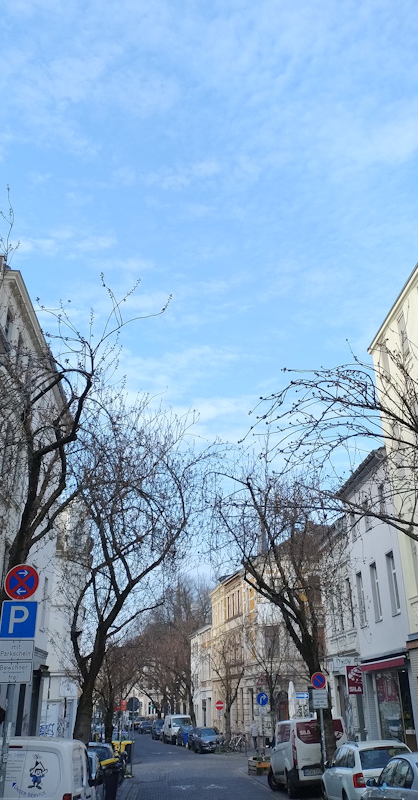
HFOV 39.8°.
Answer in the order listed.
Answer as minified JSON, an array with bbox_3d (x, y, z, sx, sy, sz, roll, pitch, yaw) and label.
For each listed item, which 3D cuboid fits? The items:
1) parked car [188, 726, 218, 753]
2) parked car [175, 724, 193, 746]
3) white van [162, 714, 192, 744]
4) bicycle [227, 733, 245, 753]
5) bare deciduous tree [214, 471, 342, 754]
[{"bbox_3d":[-0.489,25.575,43.500,1.820,1.530,4.300,4,-26,-9],"label":"parked car"},{"bbox_3d":[-2.163,29.631,51.000,1.760,1.500,4.100,4,-26,-9],"label":"parked car"},{"bbox_3d":[-3.212,33.075,58.000,2.080,2.400,5.400,4,-26,-9],"label":"white van"},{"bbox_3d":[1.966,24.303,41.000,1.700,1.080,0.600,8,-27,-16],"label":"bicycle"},{"bbox_3d":[2.200,7.411,18.889,4.300,9.600,4.400,2,-26,-5],"label":"bare deciduous tree"}]

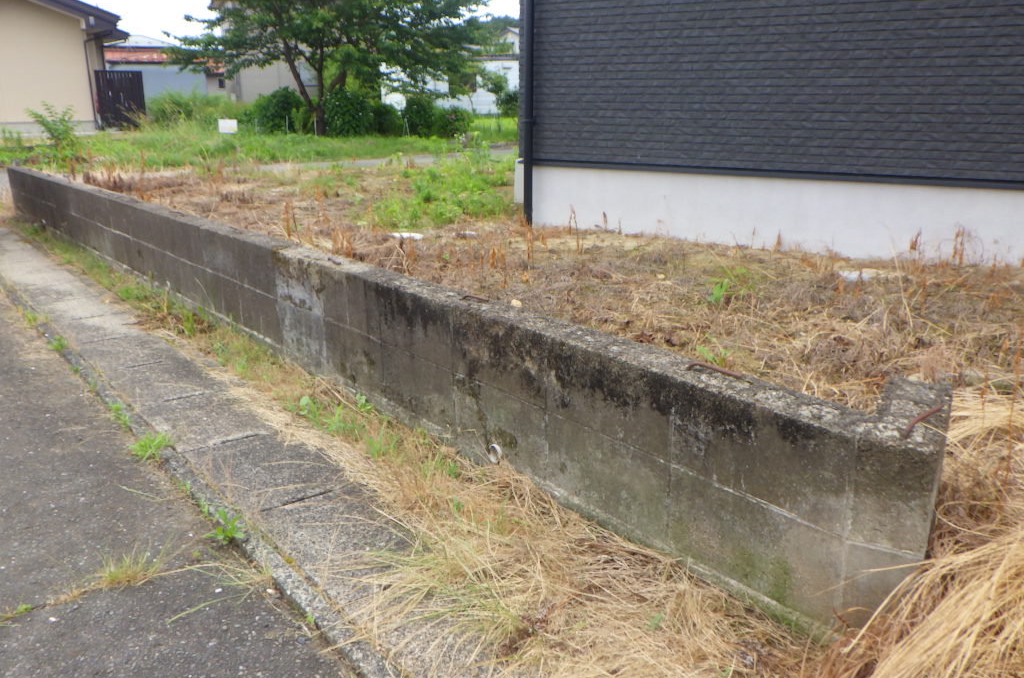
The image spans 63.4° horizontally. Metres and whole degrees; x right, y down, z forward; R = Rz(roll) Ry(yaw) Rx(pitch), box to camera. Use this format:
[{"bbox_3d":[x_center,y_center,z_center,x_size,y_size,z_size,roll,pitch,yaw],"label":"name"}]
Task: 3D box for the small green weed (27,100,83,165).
[{"bbox_3d":[-6.594,-2.973,11.950,0.750,0.880,0.700,-9,19,-27],"label":"small green weed"}]

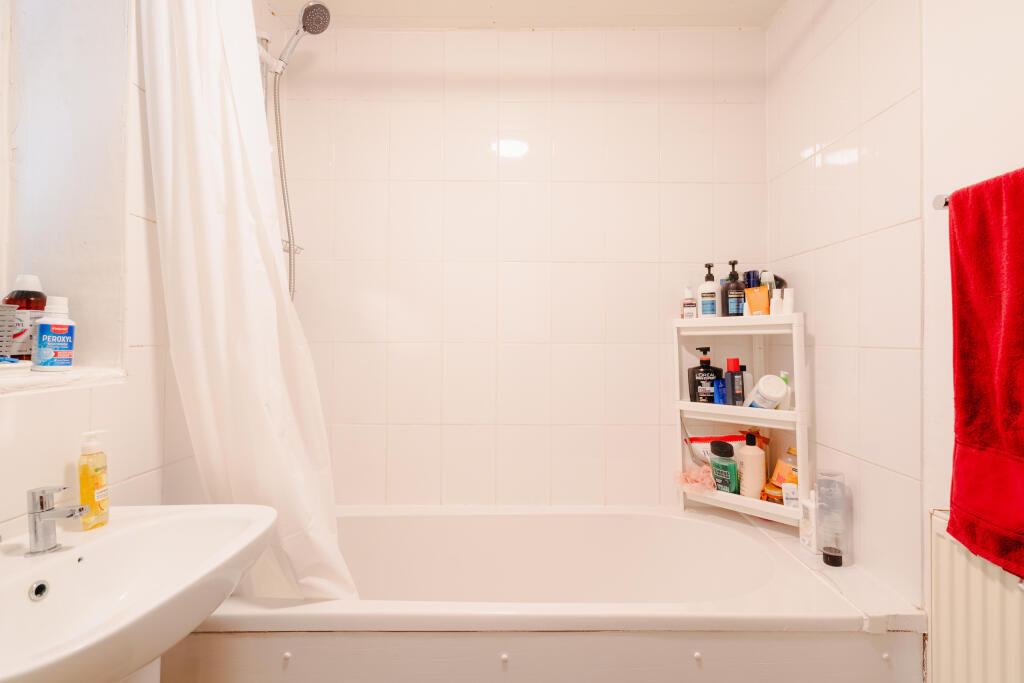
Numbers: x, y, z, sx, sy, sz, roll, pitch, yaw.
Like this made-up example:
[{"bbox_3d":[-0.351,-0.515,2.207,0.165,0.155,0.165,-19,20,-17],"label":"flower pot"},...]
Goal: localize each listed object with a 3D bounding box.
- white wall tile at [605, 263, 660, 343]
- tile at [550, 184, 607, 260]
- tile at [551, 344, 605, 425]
[{"bbox_3d":[0.446,-0.140,1.689,0.199,0.298,0.010,0,0,0],"label":"white wall tile"},{"bbox_3d":[0.248,-0.445,1.700,0.200,0.300,0.010,0,-1,-1],"label":"tile"},{"bbox_3d":[0.245,0.161,1.710,0.201,0.302,0.014,0,0,0],"label":"tile"}]

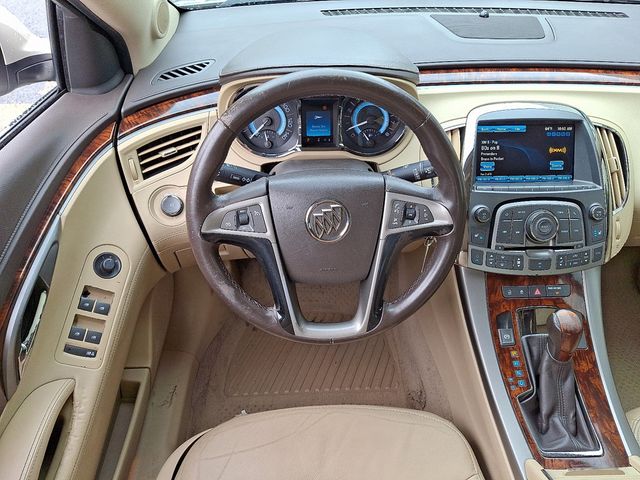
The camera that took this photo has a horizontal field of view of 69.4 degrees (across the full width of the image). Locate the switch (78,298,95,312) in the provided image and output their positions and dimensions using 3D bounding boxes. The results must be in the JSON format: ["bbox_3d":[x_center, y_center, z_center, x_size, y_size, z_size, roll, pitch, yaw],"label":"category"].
[{"bbox_3d":[-0.310,0.086,0.615,0.018,0.010,0.016,18,66,-23],"label":"switch"}]

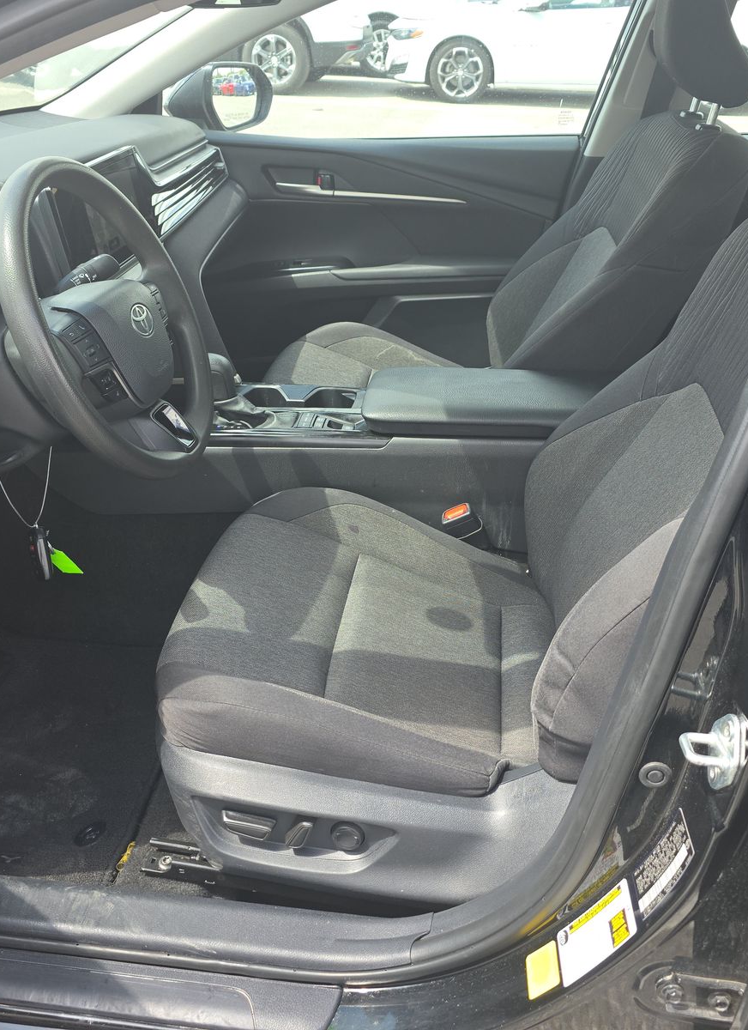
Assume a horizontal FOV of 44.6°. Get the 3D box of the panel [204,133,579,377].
[{"bbox_3d":[-0.055,-0.542,2.071,0.960,0.610,0.140,3,30,6],"label":"panel"}]

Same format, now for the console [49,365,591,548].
[{"bbox_3d":[-0.058,-0.088,1.502,0.900,0.290,0.250,3,30,6],"label":"console"}]

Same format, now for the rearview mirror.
[{"bbox_3d":[-0.363,-0.983,2.149,0.160,0.150,0.225,12,33,21],"label":"rearview mirror"}]

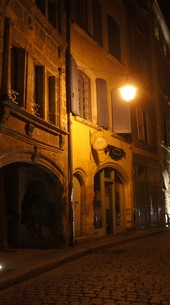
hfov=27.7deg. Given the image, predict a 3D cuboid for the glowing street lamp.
[{"bbox_3d":[1.351,-1.833,10.700,0.510,0.560,0.510,-3,-7,14],"label":"glowing street lamp"}]

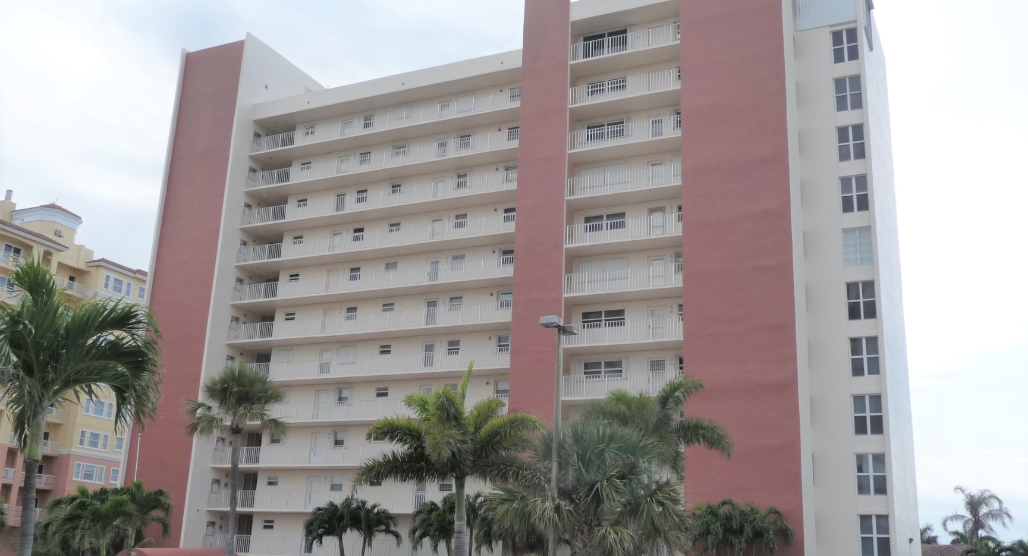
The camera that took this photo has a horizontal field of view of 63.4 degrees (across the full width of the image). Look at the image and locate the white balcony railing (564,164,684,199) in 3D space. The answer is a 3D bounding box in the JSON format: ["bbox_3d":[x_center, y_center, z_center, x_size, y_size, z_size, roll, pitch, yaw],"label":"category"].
[{"bbox_3d":[5.761,-5.165,43.703,6.400,1.100,0.100,-6,-18,25],"label":"white balcony railing"}]

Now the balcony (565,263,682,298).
[{"bbox_3d":[5.370,0.083,41.134,6.048,1.040,0.080,-5,-18,22],"label":"balcony"}]

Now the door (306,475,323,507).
[{"bbox_3d":[-12.693,13.876,53.320,1.133,2.163,0.124,-4,-17,22],"label":"door"}]

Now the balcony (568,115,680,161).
[{"bbox_3d":[6.835,-8.235,49.789,7.210,1.391,1.802,-4,-17,22],"label":"balcony"}]

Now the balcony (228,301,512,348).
[{"bbox_3d":[-8.959,3.008,50.662,20.026,1.130,1.650,-5,-18,22],"label":"balcony"}]

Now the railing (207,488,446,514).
[{"bbox_3d":[-11.478,13.646,51.101,19.364,1.133,0.103,-4,-17,22],"label":"railing"}]

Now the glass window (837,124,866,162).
[{"bbox_3d":[16.884,-6.746,41.574,1.280,1.780,0.120,-4,-15,23],"label":"glass window"}]

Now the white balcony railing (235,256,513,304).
[{"bbox_3d":[-8.926,0.417,52.729,21.300,1.300,1.600,-6,-18,25],"label":"white balcony railing"}]

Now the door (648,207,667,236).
[{"bbox_3d":[7.331,-2.566,42.614,0.970,2.080,0.100,-5,-18,24],"label":"door"}]

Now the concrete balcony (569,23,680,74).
[{"bbox_3d":[6.420,-12.629,46.092,6.450,1.300,1.600,-6,-18,25],"label":"concrete balcony"}]

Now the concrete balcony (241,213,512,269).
[{"bbox_3d":[-8.750,-2.015,51.884,19.992,1.120,1.650,-5,-18,22],"label":"concrete balcony"}]

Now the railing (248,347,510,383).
[{"bbox_3d":[-8.994,5.697,52.175,19.691,1.180,1.700,-4,-15,23],"label":"railing"}]

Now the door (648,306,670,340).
[{"bbox_3d":[7.427,2.427,42.624,1.050,2.000,0.100,-6,-18,25],"label":"door"}]

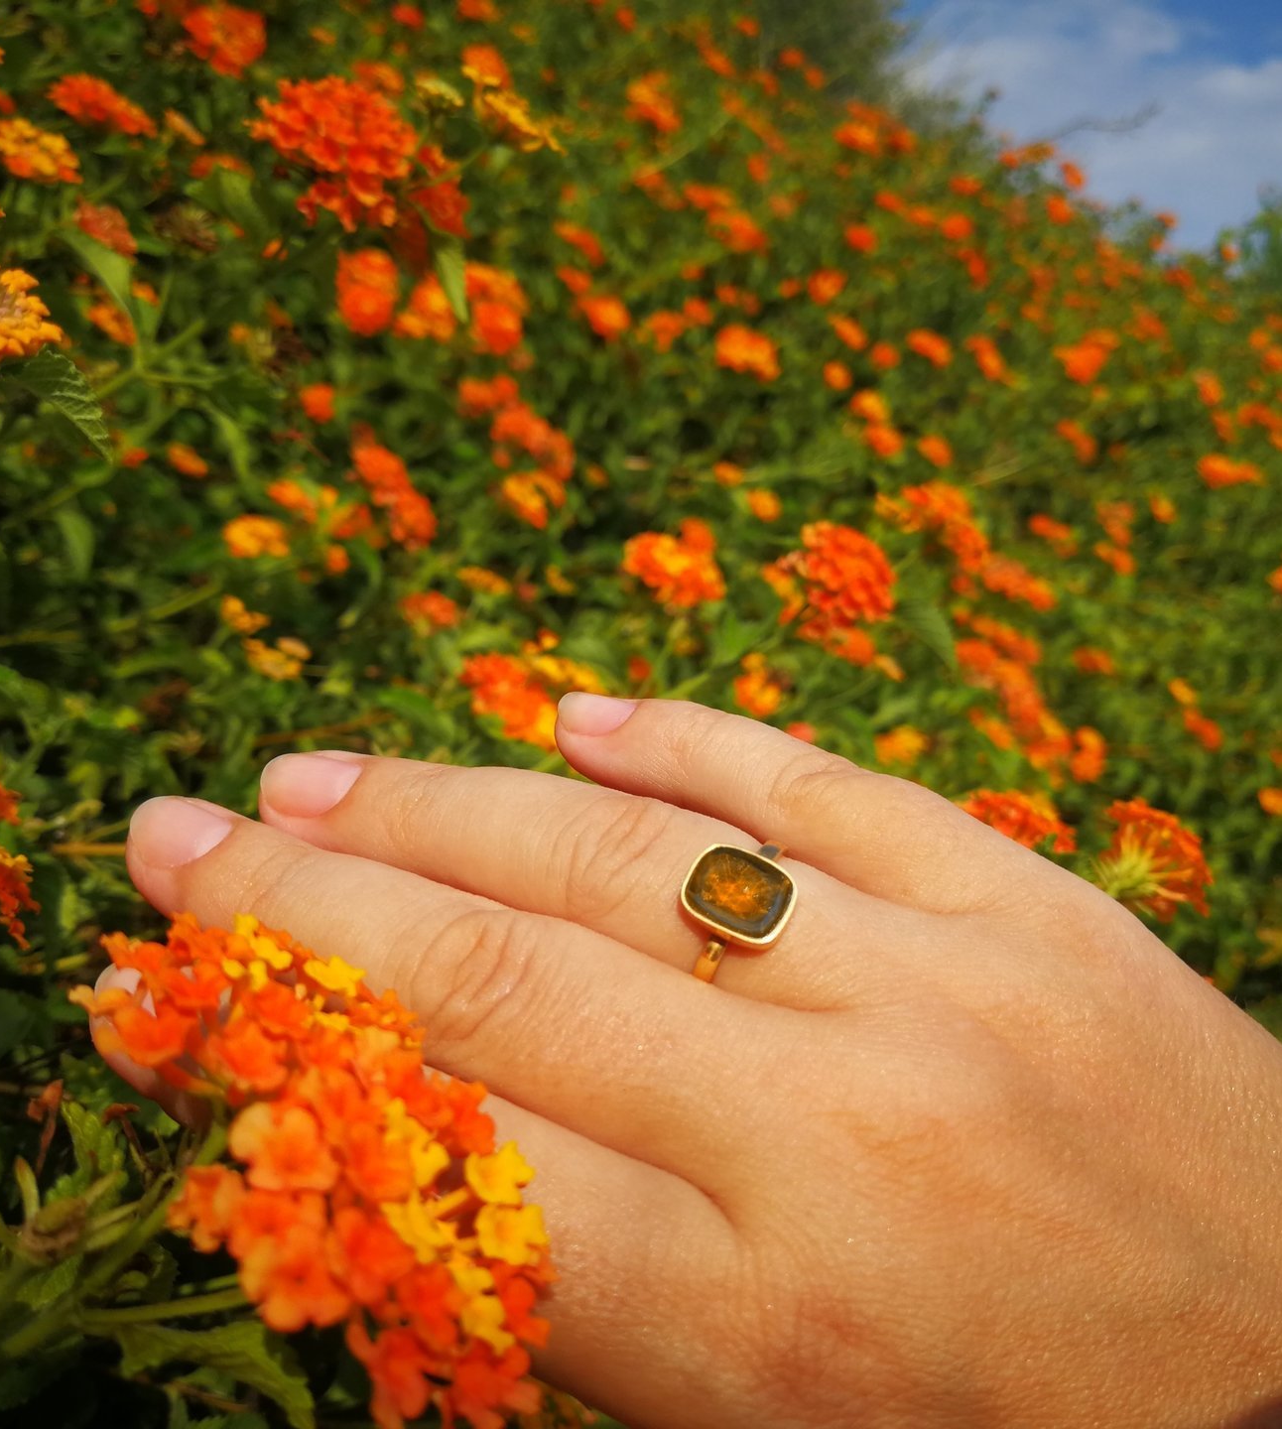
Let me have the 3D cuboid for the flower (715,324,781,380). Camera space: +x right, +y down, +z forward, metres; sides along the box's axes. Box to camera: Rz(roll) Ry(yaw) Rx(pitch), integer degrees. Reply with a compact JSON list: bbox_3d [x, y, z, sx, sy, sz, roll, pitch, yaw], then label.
[{"bbox_3d":[0.075,-0.256,1.050,0.044,0.037,0.041,0,13,0],"label":"flower"}]

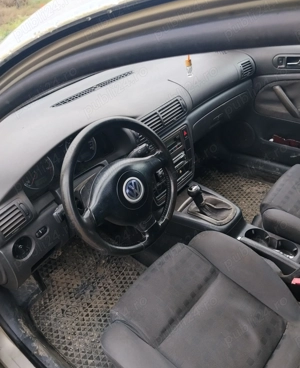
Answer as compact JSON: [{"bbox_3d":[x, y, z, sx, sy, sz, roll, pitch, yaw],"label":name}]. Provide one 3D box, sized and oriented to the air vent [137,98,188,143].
[{"bbox_3d":[0.038,-0.233,1.228,0.285,0.085,0.040,-36,17,-36],"label":"air vent"}]

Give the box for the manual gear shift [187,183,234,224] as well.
[{"bbox_3d":[0.231,0.065,1.258,0.185,0.120,0.130,28,46,31],"label":"manual gear shift"}]

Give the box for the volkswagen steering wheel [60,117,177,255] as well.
[{"bbox_3d":[-0.076,0.004,0.935,0.085,0.380,0.380,-3,26,49],"label":"volkswagen steering wheel"}]

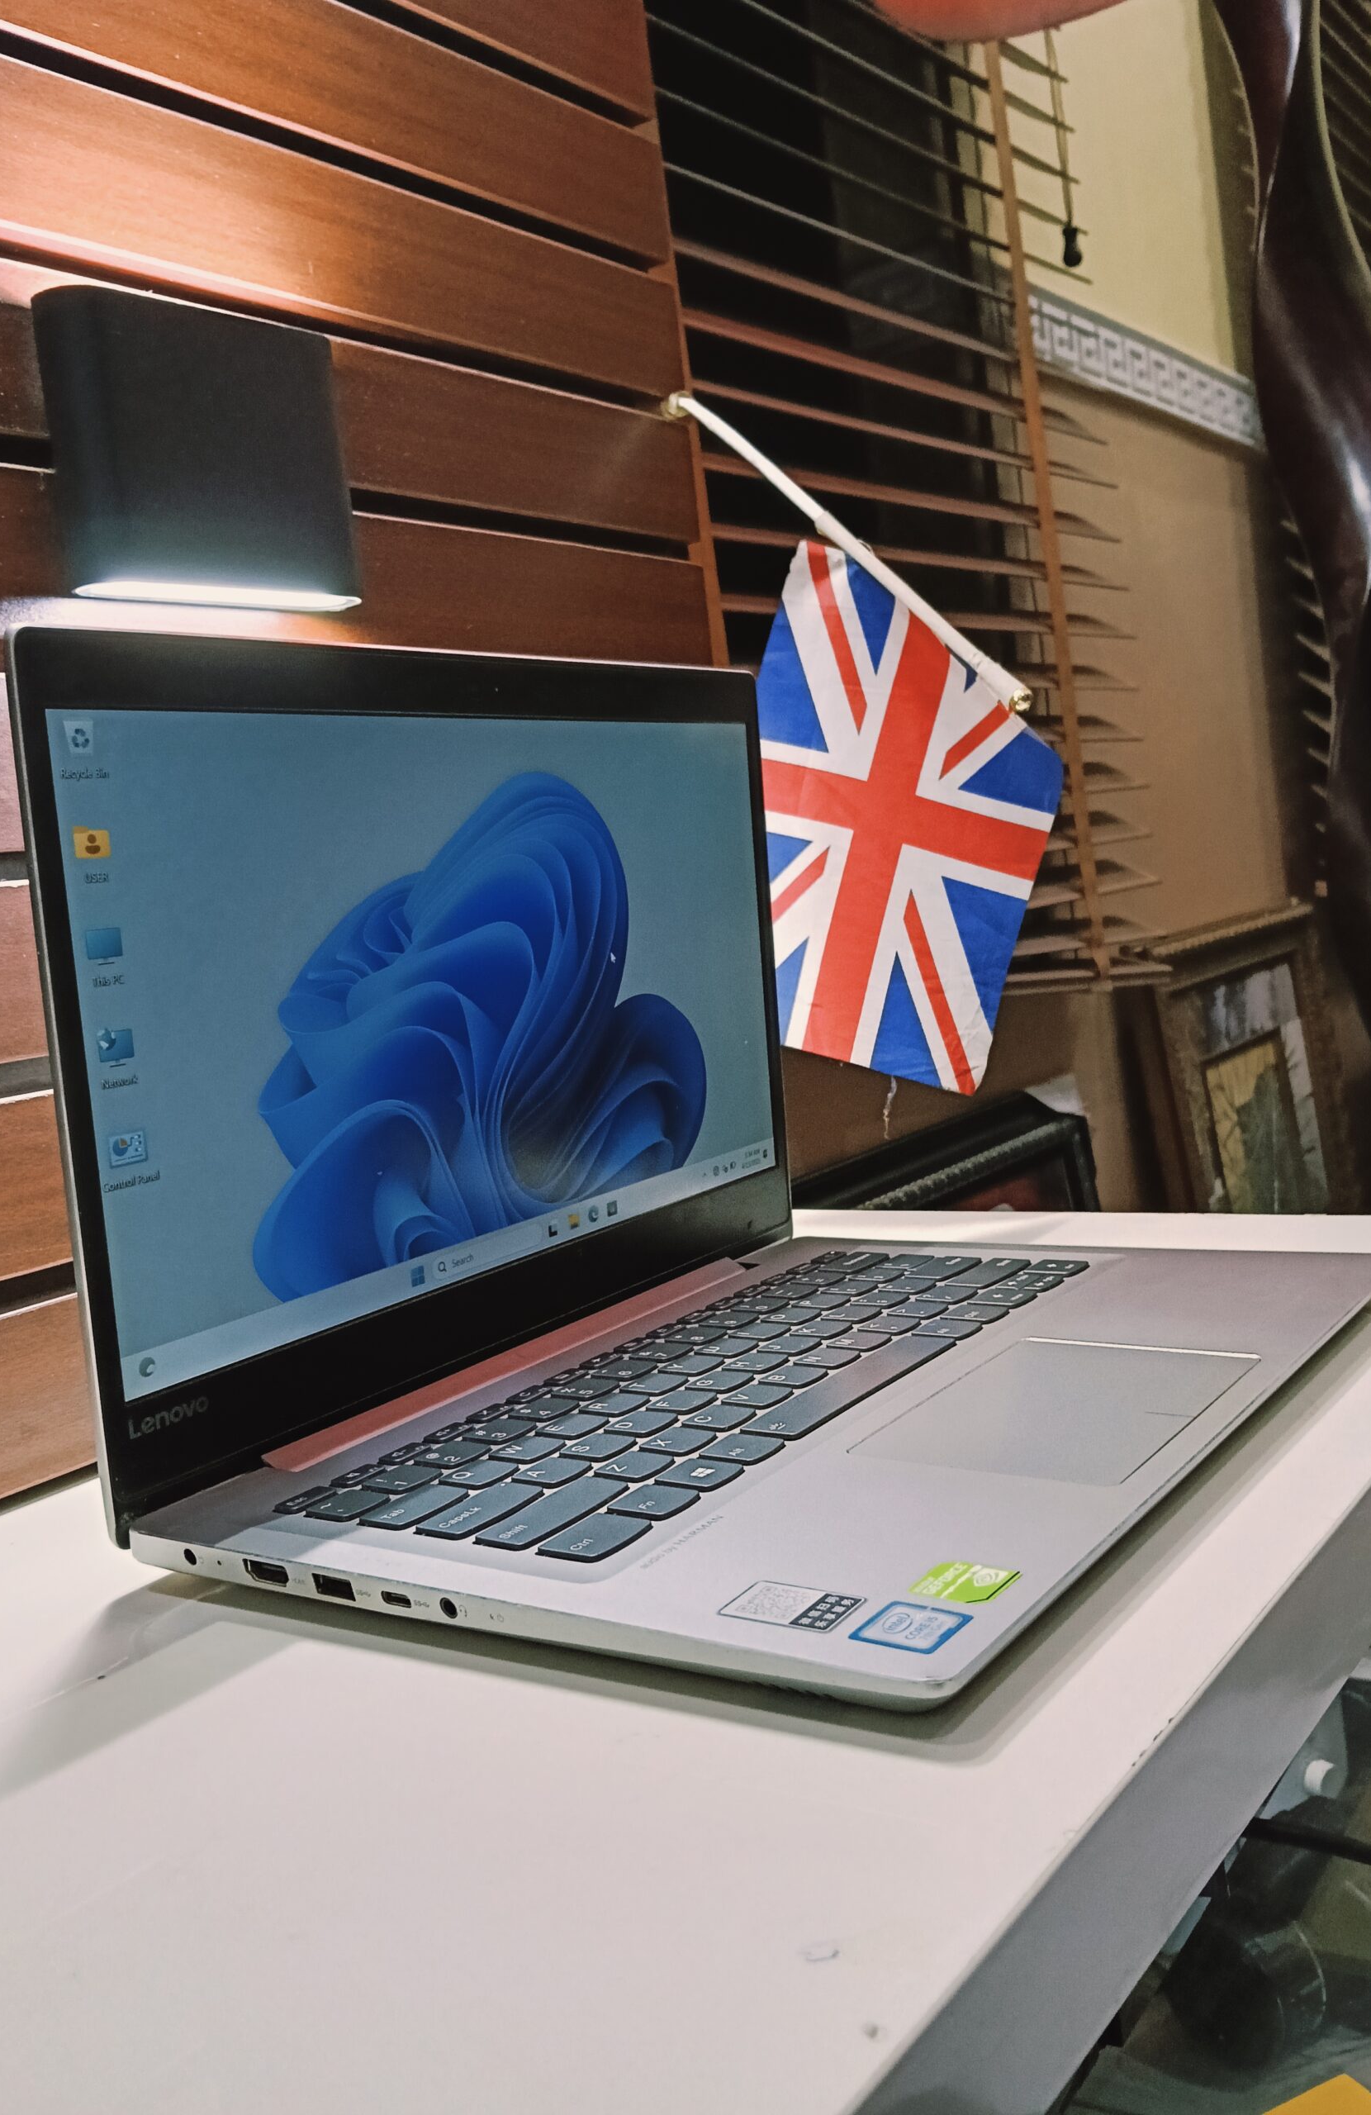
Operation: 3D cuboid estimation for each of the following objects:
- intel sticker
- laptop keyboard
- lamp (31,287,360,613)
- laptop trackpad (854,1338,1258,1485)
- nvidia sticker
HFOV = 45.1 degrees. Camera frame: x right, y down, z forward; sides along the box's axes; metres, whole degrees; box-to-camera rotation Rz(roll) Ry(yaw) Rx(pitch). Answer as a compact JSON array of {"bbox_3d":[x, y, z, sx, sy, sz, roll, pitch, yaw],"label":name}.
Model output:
[{"bbox_3d":[0.043,0.107,0.312,0.018,0.001,0.017,-4,6,37],"label":"intel sticker"},{"bbox_3d":[0.019,0.095,0.504,0.111,0.005,0.279,-4,6,37],"label":"laptop keyboard"},{"bbox_3d":[-0.158,-0.201,0.558,0.028,0.090,0.108,-3,6,39],"label":"lamp"},{"bbox_3d":[0.100,0.091,0.434,0.071,0.003,0.103,-4,6,37],"label":"laptop trackpad"},{"bbox_3d":[0.056,0.104,0.329,0.018,0.001,0.018,-4,6,37],"label":"nvidia sticker"}]

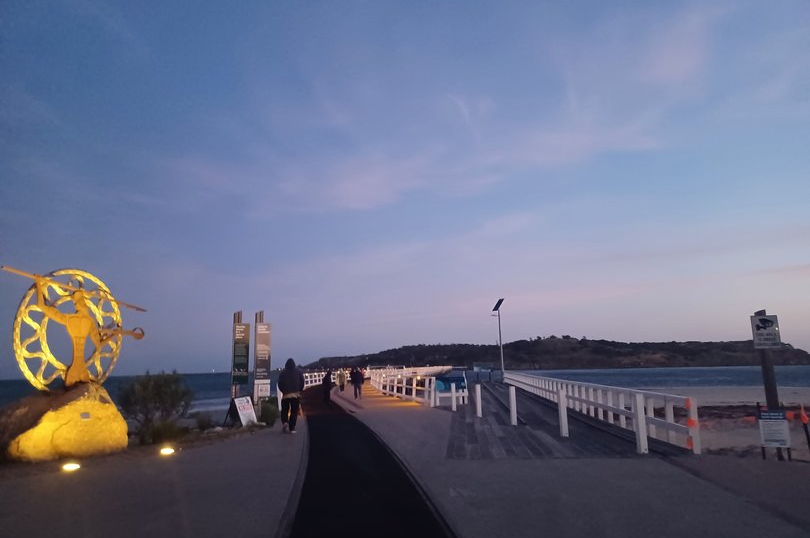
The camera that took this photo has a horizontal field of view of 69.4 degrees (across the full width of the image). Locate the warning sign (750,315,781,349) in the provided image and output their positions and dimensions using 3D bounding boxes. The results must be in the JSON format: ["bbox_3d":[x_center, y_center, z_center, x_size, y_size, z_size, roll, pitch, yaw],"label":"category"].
[{"bbox_3d":[5.706,0.994,9.250,0.400,0.500,0.030,-2,-10,6],"label":"warning sign"}]

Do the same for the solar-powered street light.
[{"bbox_3d":[8.592,6.399,52.565,0.950,7.460,0.650,5,-12,-34],"label":"solar-powered street light"}]

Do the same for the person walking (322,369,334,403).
[{"bbox_3d":[-3.758,5.741,28.741,0.500,1.660,0.450,0,-10,-7],"label":"person walking"}]

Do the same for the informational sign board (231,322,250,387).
[{"bbox_3d":[-5.487,2.865,19.700,0.550,2.050,0.120,6,-12,-36],"label":"informational sign board"}]

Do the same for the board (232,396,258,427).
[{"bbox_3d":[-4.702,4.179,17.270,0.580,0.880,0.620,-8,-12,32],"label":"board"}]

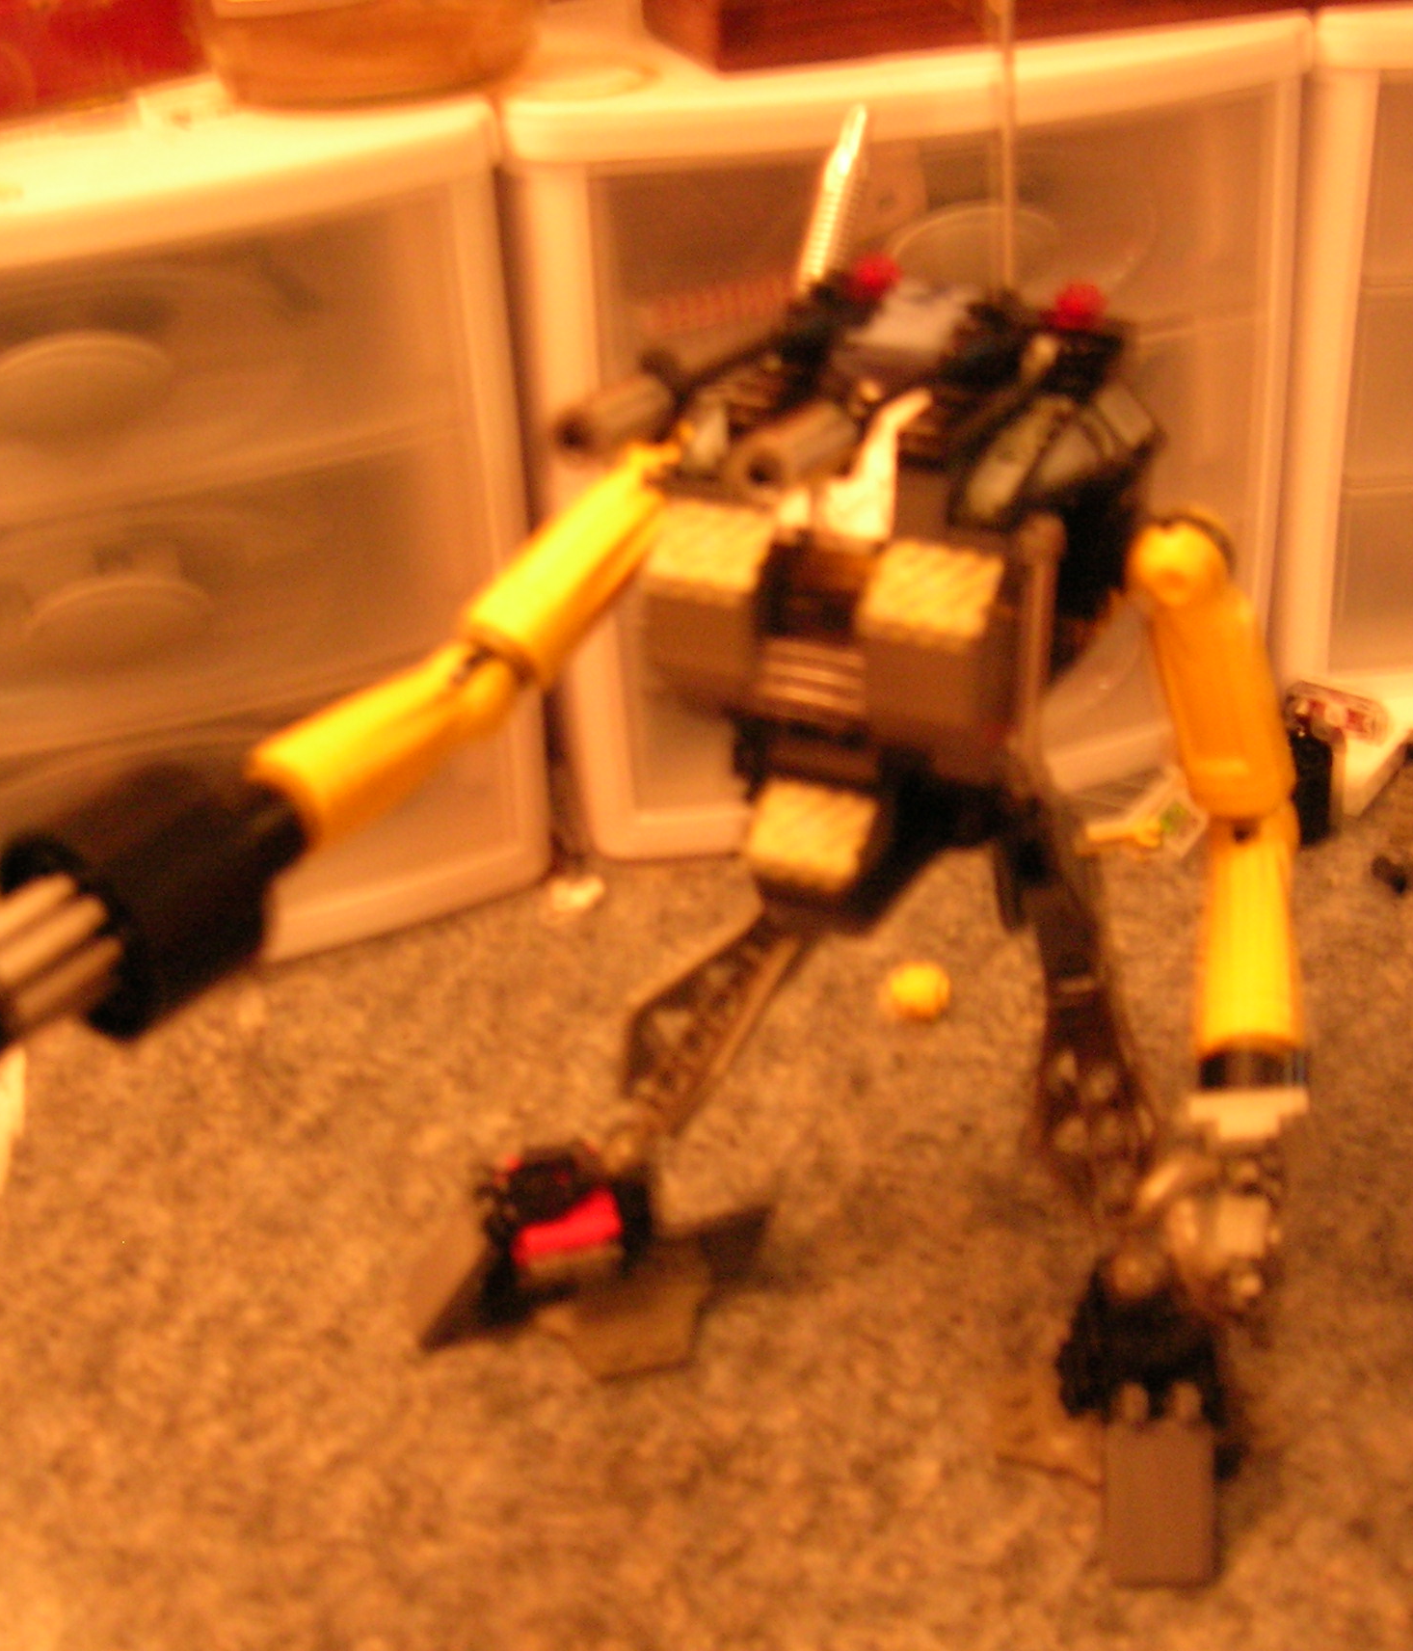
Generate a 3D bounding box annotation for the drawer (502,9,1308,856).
[{"bbox_3d":[0.028,-0.122,0.580,0.185,0.175,0.216,-11,28,-14],"label":"drawer"}]

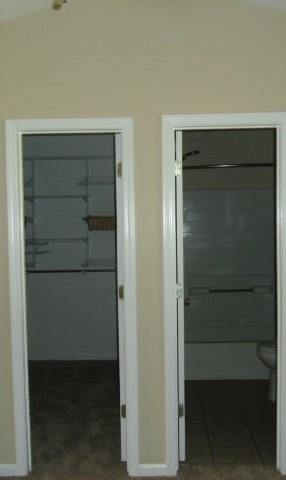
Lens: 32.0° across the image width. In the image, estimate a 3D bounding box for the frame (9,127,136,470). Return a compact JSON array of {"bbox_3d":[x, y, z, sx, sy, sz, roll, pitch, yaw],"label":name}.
[{"bbox_3d":[-0.412,0.359,3.021,0.746,2.138,0.140,-1,3,1],"label":"frame"}]

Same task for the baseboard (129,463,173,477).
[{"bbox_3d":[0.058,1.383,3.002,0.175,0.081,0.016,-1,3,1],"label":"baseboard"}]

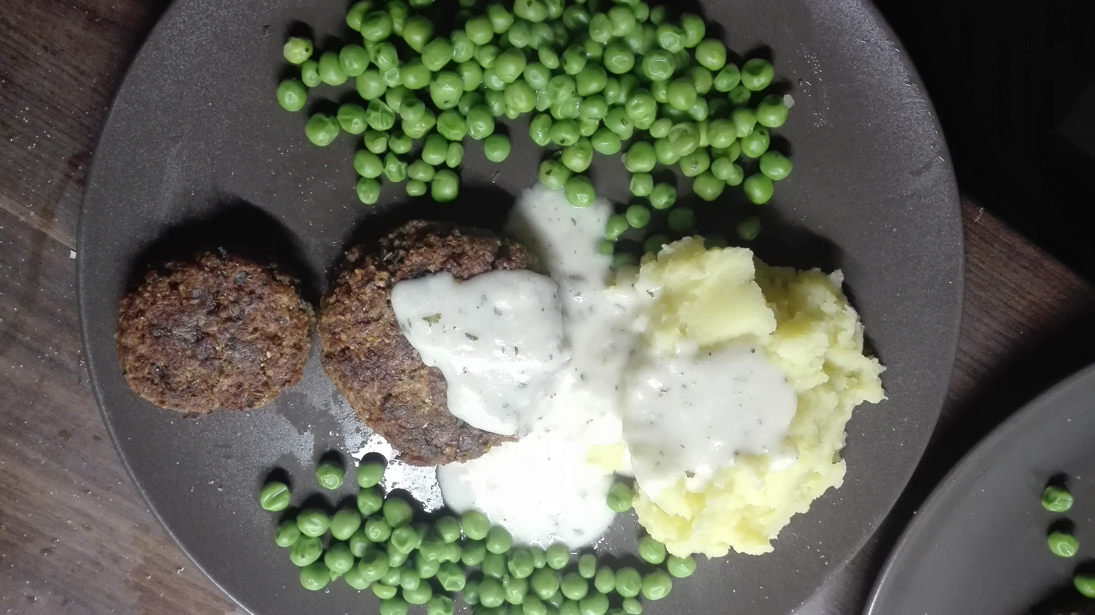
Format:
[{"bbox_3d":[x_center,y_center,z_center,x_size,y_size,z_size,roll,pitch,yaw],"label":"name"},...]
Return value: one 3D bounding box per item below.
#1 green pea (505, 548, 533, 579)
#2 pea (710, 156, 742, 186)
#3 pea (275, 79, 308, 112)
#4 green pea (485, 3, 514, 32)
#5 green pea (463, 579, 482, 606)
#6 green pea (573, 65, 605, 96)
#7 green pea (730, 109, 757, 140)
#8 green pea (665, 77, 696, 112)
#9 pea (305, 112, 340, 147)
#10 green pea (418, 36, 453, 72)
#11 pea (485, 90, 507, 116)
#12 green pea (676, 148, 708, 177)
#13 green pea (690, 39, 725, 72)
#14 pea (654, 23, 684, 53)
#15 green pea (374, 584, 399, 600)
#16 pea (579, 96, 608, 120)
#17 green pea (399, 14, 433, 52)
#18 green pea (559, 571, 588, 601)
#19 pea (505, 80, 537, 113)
[{"bbox_3d":[-0.009,0.077,0.236,0.009,0.008,0.009,0,83,-1],"label":"green pea"},{"bbox_3d":[0.057,-0.043,0.250,0.010,0.009,0.009,0,83,-1],"label":"pea"},{"bbox_3d":[-0.072,-0.060,0.222,0.009,0.009,0.009,0,101,-1],"label":"pea"},{"bbox_3d":[-0.015,-0.093,0.250,0.009,0.009,0.010,0,83,-1],"label":"green pea"},{"bbox_3d":[-0.024,0.094,0.259,0.007,0.008,0.008,0,102,-2],"label":"green pea"},{"bbox_3d":[0.012,-0.063,0.218,0.009,0.009,0.009,0,101,-1],"label":"green pea"},{"bbox_3d":[0.056,-0.053,0.224,0.007,0.008,0.009,0,101,-1],"label":"green pea"},{"bbox_3d":[0.039,-0.062,0.228,0.009,0.009,0.009,0,101,-2],"label":"green pea"},{"bbox_3d":[-0.067,-0.053,0.233,0.010,0.010,0.010,0,101,-2],"label":"pea"},{"bbox_3d":[-0.030,-0.069,0.215,0.009,0.009,0.010,0,101,-1],"label":"green pea"},{"bbox_3d":[-0.014,-0.058,0.223,0.007,0.007,0.008,0,101,-1],"label":"pea"},{"bbox_3d":[0.042,-0.042,0.230,0.009,0.009,0.009,0,102,-2],"label":"green pea"},{"bbox_3d":[0.047,-0.072,0.223,0.009,0.009,0.009,0,102,-2],"label":"green pea"},{"bbox_3d":[0.040,-0.088,0.255,0.009,0.009,0.009,0,82,0],"label":"pea"},{"bbox_3d":[-0.053,0.093,0.258,0.008,0.007,0.005,13,101,-4],"label":"green pea"},{"bbox_3d":[0.014,-0.058,0.229,0.008,0.008,0.007,0,101,-2],"label":"pea"},{"bbox_3d":[-0.036,-0.075,0.215,0.009,0.009,0.010,0,102,-2],"label":"green pea"},{"bbox_3d":[0.009,0.091,0.256,0.009,0.009,0.010,0,102,-2],"label":"green pea"},{"bbox_3d":[-0.008,-0.067,0.248,0.010,0.010,0.010,0,83,-1],"label":"pea"}]

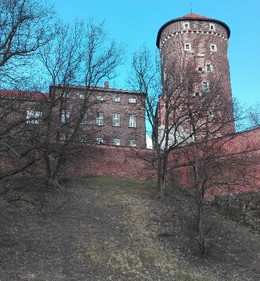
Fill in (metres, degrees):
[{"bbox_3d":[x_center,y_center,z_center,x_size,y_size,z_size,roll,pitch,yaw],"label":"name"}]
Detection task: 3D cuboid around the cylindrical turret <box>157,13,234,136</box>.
[{"bbox_3d":[10.933,-11.037,60.408,12.563,24.645,12.563,-4,-17,11],"label":"cylindrical turret"}]

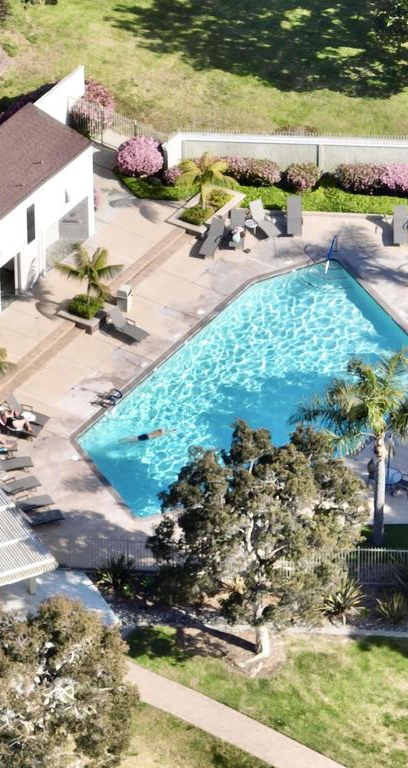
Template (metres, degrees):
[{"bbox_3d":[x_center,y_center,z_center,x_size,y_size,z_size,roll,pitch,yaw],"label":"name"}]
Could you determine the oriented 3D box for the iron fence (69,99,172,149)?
[{"bbox_3d":[-3.443,-9.941,190.660,5.010,1.700,0.100,24,43,29],"label":"iron fence"}]

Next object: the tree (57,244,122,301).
[{"bbox_3d":[-4.441,-3.982,184.235,2.450,2.400,2.350,-1,36,0],"label":"tree"}]

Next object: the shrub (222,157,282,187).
[{"bbox_3d":[1.849,-8.430,189.374,2.400,1.150,1.250,2,36,3],"label":"shrub"}]

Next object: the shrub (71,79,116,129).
[{"bbox_3d":[-4.419,-11.320,192.206,1.850,1.900,2.000,0,36,0],"label":"shrub"}]

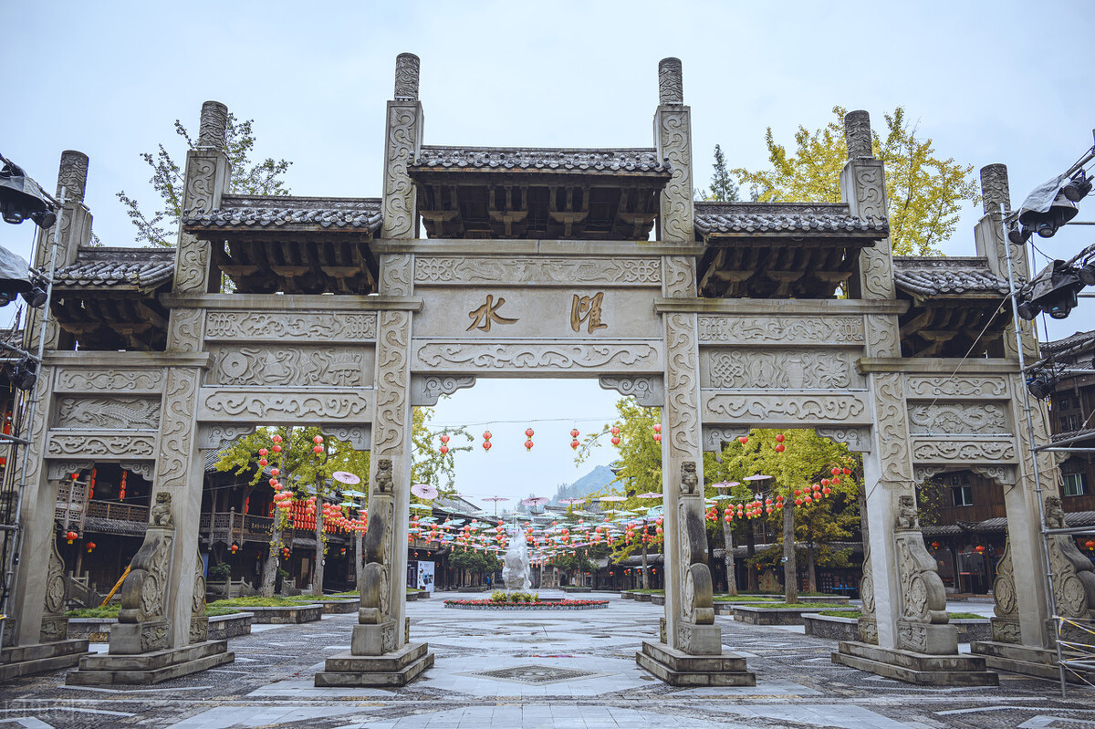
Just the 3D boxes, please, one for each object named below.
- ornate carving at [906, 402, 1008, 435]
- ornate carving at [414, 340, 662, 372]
[{"bbox_3d":[6.462,0.847,13.872,1.508,0.493,0.130,0,-14,-1],"label":"ornate carving"},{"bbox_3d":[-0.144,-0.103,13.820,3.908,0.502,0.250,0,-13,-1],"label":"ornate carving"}]

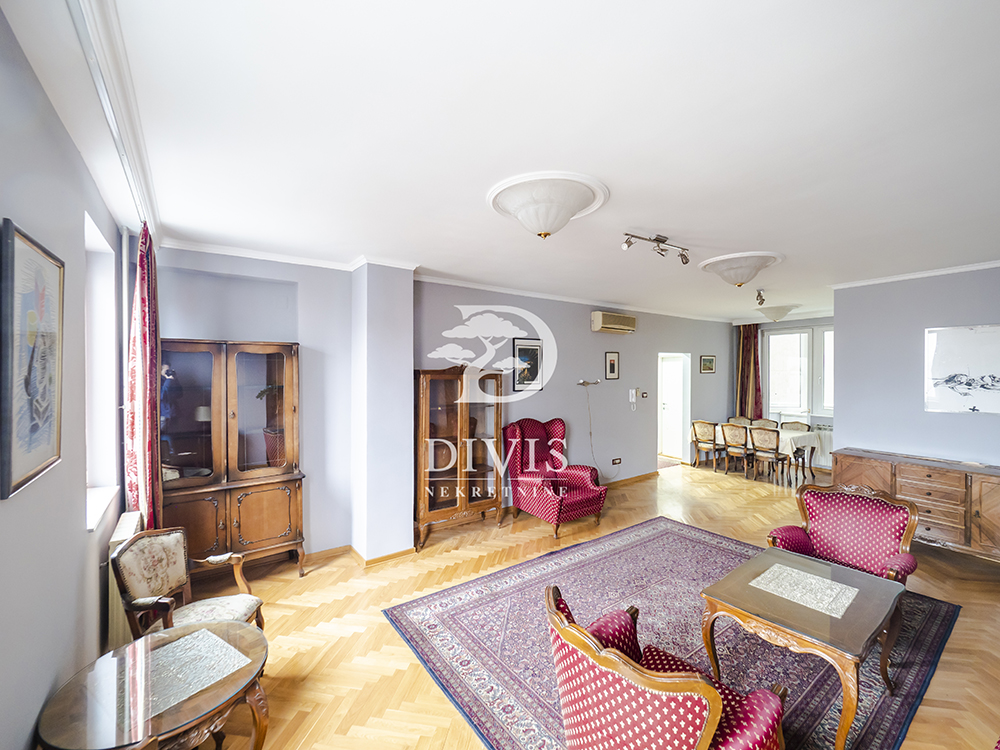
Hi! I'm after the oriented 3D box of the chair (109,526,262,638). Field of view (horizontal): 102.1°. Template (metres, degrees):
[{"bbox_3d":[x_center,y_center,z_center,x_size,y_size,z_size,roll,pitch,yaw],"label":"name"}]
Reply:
[{"bbox_3d":[-1.620,1.285,2.130,0.570,0.890,0.540,0,0,10],"label":"chair"}]

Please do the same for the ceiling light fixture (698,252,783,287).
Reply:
[{"bbox_3d":[2.363,-0.992,3.983,0.710,0.220,0.710,0,0,-34],"label":"ceiling light fixture"}]

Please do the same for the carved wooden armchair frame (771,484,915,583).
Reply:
[{"bbox_3d":[2.150,1.260,2.580,0.680,0.940,0.700,0,0,-39],"label":"carved wooden armchair frame"}]

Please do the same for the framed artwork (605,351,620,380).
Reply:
[{"bbox_3d":[1.761,-0.134,6.285,0.320,0.410,0.025,0,0,-34],"label":"framed artwork"}]

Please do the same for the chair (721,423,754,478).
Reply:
[{"bbox_3d":[4.188,1.281,6.961,0.530,0.870,0.470,0,0,-34],"label":"chair"}]

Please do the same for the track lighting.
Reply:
[{"bbox_3d":[1.222,-0.999,3.123,0.720,0.200,0.160,0,0,-34],"label":"track lighting"}]

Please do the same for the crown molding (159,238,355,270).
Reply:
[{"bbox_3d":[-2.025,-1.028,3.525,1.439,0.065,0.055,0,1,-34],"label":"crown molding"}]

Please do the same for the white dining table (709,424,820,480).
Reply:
[{"bbox_3d":[4.324,1.316,6.996,1.000,0.750,1.600,0,1,-34],"label":"white dining table"}]

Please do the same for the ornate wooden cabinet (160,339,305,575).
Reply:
[{"bbox_3d":[-2.203,0.729,3.248,1.080,2.000,0.410,0,1,-36],"label":"ornate wooden cabinet"}]

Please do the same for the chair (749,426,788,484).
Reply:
[{"bbox_3d":[4.331,1.259,6.488,0.520,0.880,0.445,0,1,-34],"label":"chair"}]

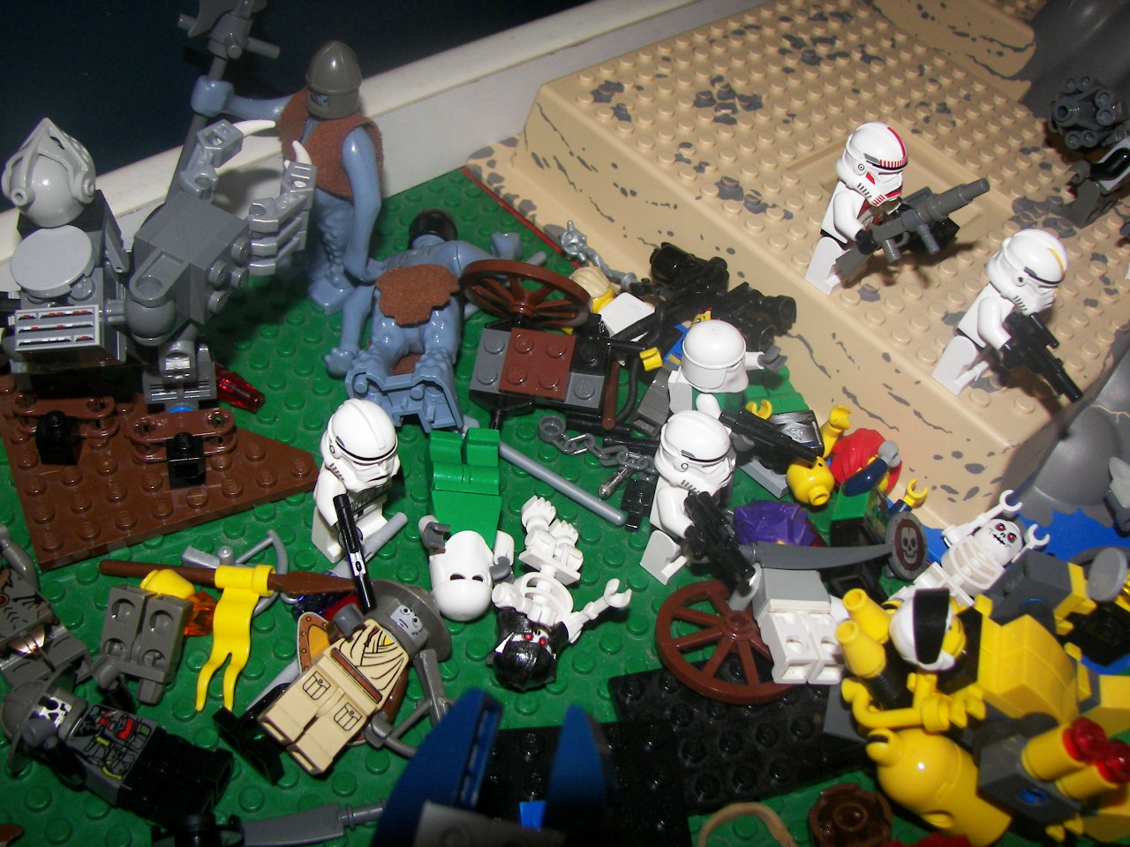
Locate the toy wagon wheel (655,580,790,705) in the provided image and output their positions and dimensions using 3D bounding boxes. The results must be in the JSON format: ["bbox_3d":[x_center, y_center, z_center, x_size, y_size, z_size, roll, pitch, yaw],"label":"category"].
[{"bbox_3d":[0.036,0.044,0.245,0.033,0.007,0.033,3,38,-2],"label":"toy wagon wheel"}]

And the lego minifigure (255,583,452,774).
[{"bbox_3d":[-0.040,0.048,0.234,0.024,0.017,0.043,40,51,3],"label":"lego minifigure"}]

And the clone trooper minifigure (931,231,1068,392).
[{"bbox_3d":[0.099,-0.025,0.262,0.023,0.042,0.016,-30,61,-32],"label":"clone trooper minifigure"}]

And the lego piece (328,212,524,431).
[{"bbox_3d":[-0.035,-0.032,0.300,0.047,0.021,0.072,7,48,-6],"label":"lego piece"}]

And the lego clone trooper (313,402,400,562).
[{"bbox_3d":[-0.043,0.013,0.246,0.023,0.042,0.016,-30,61,-32],"label":"lego clone trooper"}]

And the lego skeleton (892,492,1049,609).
[{"bbox_3d":[0.095,0.033,0.274,0.046,0.011,0.020,-30,61,-32],"label":"lego skeleton"}]

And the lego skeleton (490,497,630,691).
[{"bbox_3d":[-0.001,0.036,0.253,0.029,0.013,0.044,15,48,1],"label":"lego skeleton"}]

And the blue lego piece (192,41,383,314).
[{"bbox_3d":[-0.060,-0.058,0.283,0.048,0.074,0.029,33,51,17],"label":"blue lego piece"}]

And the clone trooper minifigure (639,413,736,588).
[{"bbox_3d":[0.027,0.017,0.257,0.023,0.042,0.016,-30,53,-32],"label":"clone trooper minifigure"}]

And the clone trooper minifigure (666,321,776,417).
[{"bbox_3d":[0.034,-0.009,0.285,0.017,0.039,0.023,-12,53,-21],"label":"clone trooper minifigure"}]

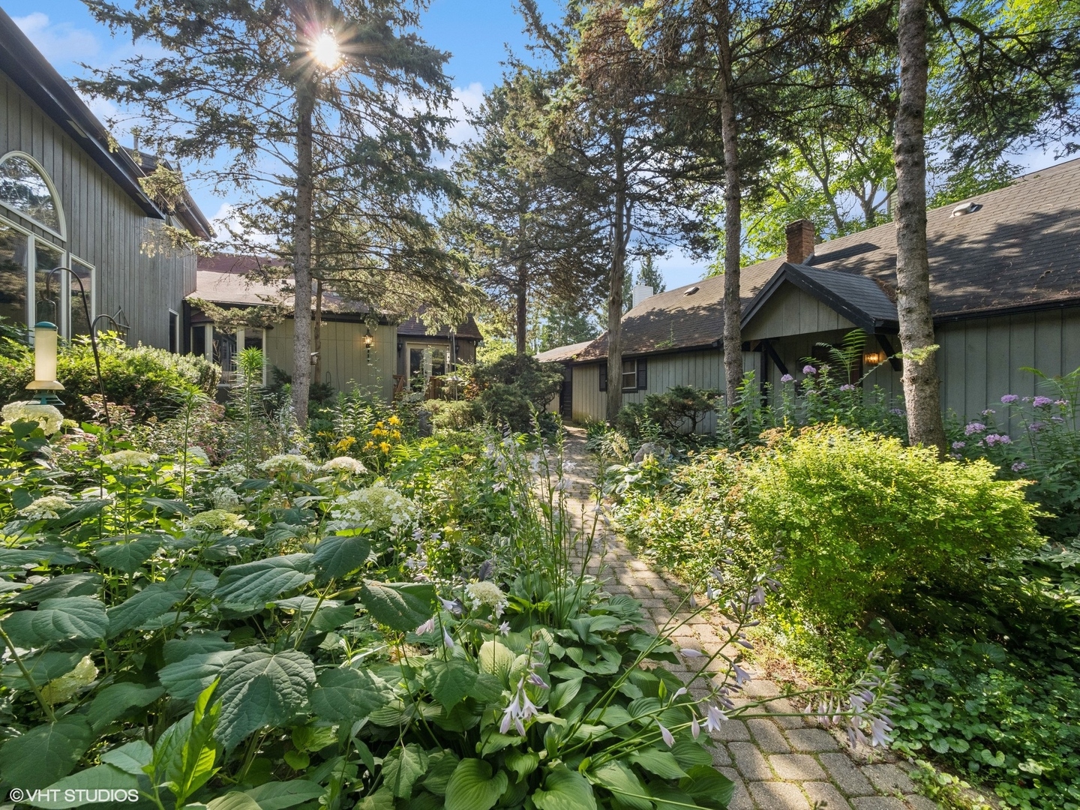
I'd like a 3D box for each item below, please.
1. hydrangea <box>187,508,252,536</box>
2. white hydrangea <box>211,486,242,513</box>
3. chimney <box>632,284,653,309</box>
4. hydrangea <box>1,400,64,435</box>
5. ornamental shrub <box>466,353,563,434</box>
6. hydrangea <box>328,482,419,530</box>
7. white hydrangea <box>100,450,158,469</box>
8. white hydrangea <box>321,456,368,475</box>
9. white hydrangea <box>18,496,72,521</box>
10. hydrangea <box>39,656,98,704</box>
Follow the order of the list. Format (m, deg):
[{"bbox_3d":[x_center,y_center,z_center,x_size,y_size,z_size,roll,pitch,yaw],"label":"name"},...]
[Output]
[{"bbox_3d":[-0.956,0.348,1.300,0.160,0.085,0.160,-1,1,-36],"label":"hydrangea"},{"bbox_3d":[-1.399,0.431,1.950,0.125,0.110,0.125,-1,1,-36],"label":"white hydrangea"},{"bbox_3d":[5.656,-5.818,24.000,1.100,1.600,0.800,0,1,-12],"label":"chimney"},{"bbox_3d":[-2.382,0.065,2.050,0.190,0.150,0.200,1,1,41],"label":"hydrangea"},{"bbox_3d":[-0.825,-0.365,14.000,2.900,2.500,2.600,0,1,0],"label":"ornamental shrub"},{"bbox_3d":[-0.410,0.249,1.080,0.200,0.110,0.190,0,1,-21],"label":"hydrangea"},{"bbox_3d":[-1.648,0.225,1.750,0.170,0.080,0.170,-1,1,-43],"label":"white hydrangea"},{"bbox_3d":[-0.807,0.249,1.800,0.175,0.075,0.170,0,1,-24],"label":"white hydrangea"},{"bbox_3d":[-2.099,0.434,1.850,0.150,0.100,0.150,1,1,41],"label":"white hydrangea"},{"bbox_3d":[-1.083,0.627,1.000,0.120,0.110,0.130,1,1,42],"label":"hydrangea"}]

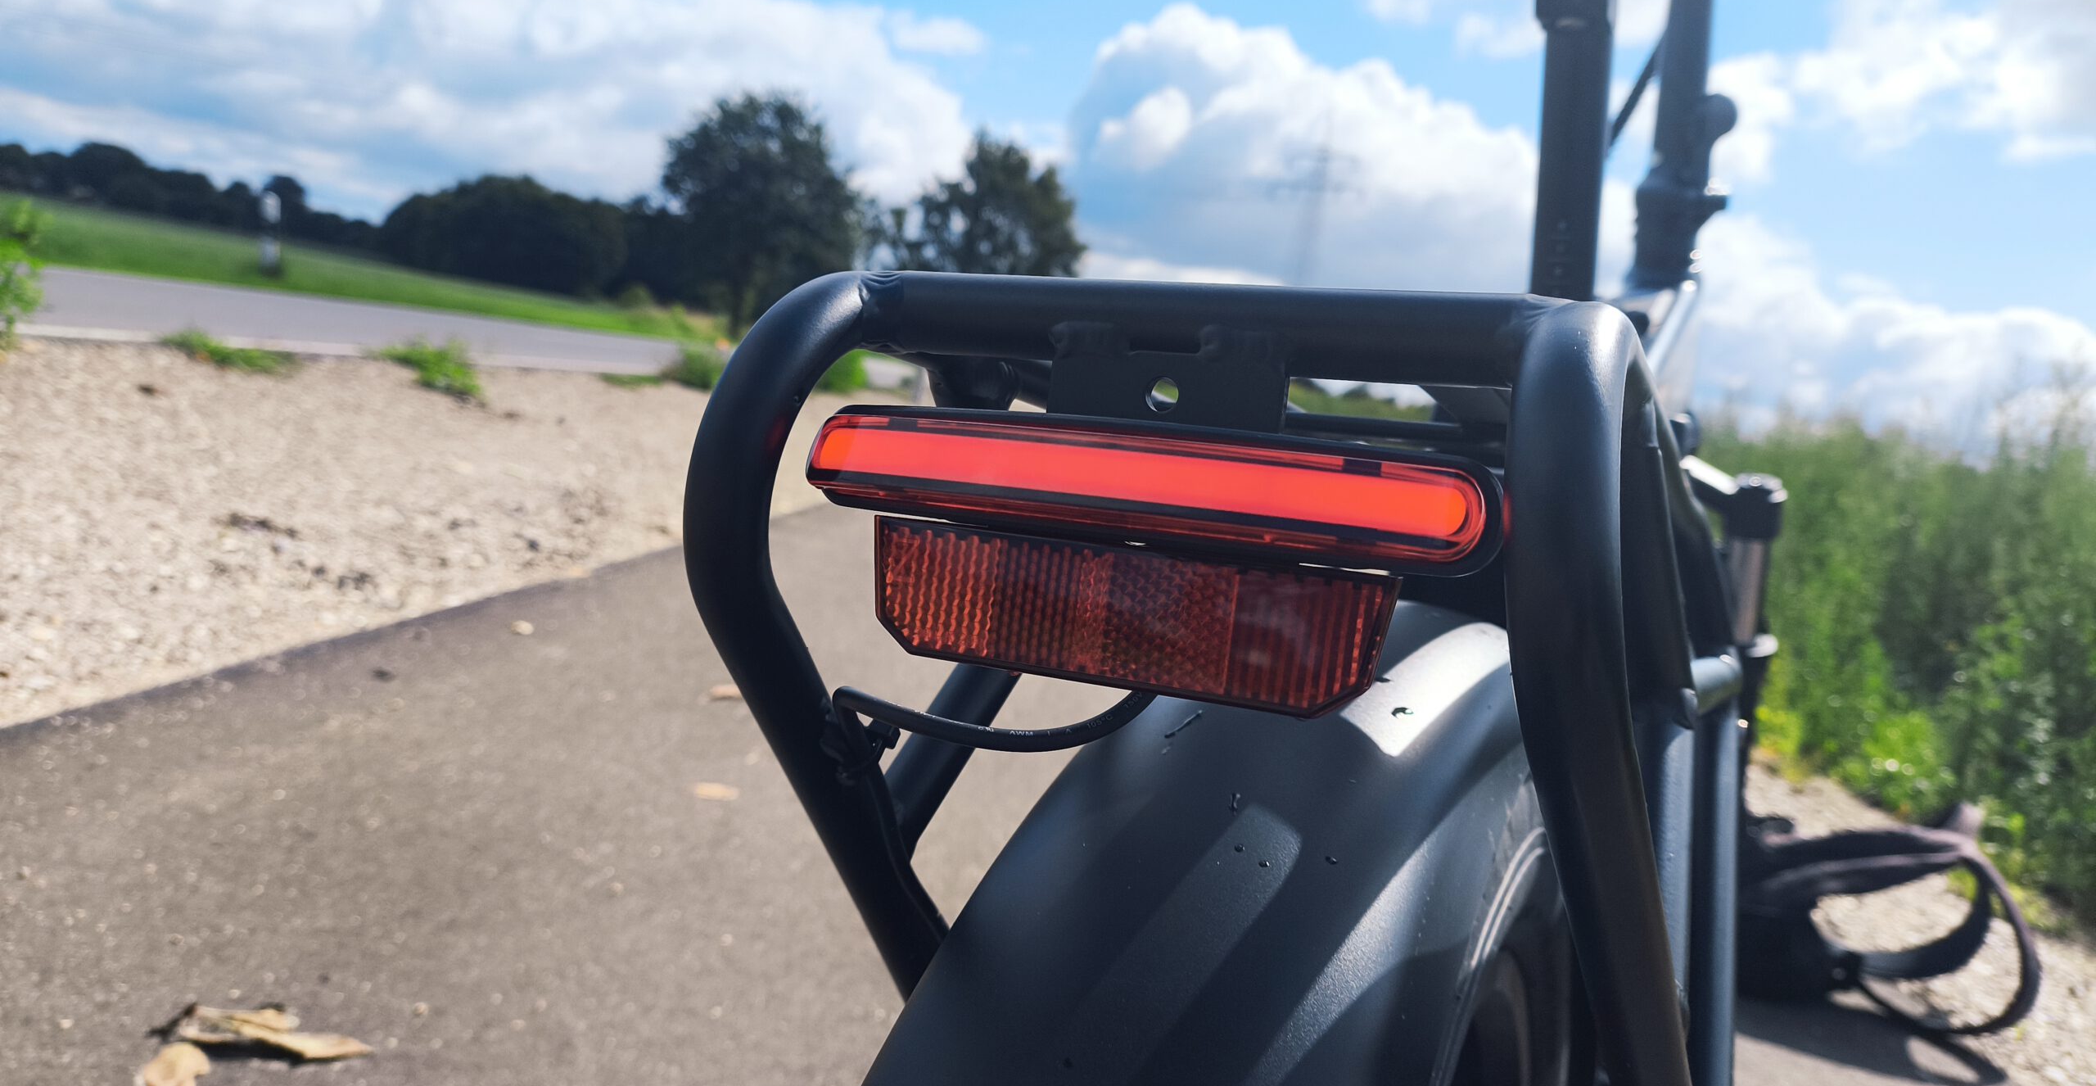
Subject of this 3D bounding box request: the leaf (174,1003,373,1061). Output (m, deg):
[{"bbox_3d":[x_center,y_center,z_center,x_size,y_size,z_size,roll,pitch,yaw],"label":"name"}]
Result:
[{"bbox_3d":[-0.615,0.388,1.201,0.148,0.024,0.056,8,7,-12],"label":"leaf"}]

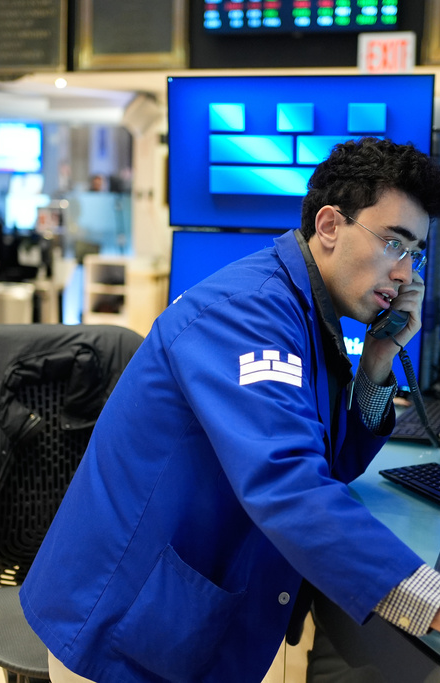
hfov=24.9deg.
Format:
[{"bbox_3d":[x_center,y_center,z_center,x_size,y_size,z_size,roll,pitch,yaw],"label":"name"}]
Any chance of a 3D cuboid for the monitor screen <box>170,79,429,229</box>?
[{"bbox_3d":[0.192,-0.463,2.449,0.655,0.375,0.050,3,14,13],"label":"monitor screen"}]

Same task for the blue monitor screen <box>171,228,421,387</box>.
[{"bbox_3d":[0.178,-0.084,2.490,0.655,0.375,0.050,3,-8,15],"label":"blue monitor screen"}]

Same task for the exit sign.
[{"bbox_3d":[0.923,-1.577,5.500,0.315,0.255,0.060,4,8,20],"label":"exit sign"}]

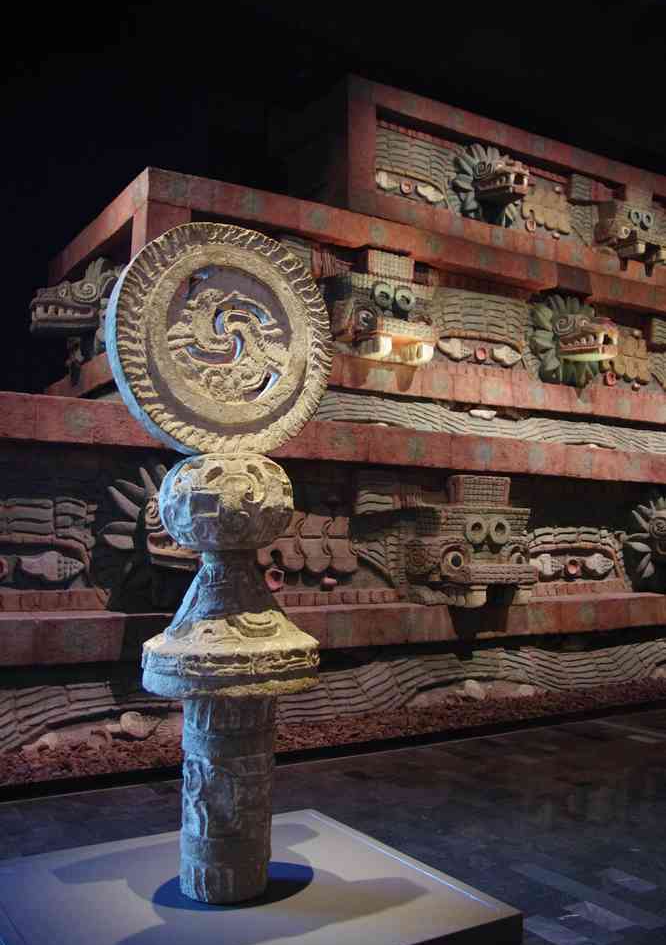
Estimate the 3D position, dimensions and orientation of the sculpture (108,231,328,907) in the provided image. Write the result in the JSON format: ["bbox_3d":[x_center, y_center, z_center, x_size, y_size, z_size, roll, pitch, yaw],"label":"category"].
[{"bbox_3d":[-0.349,0.237,3.013,0.740,2.130,0.560,3,-5,-32],"label":"sculpture"}]

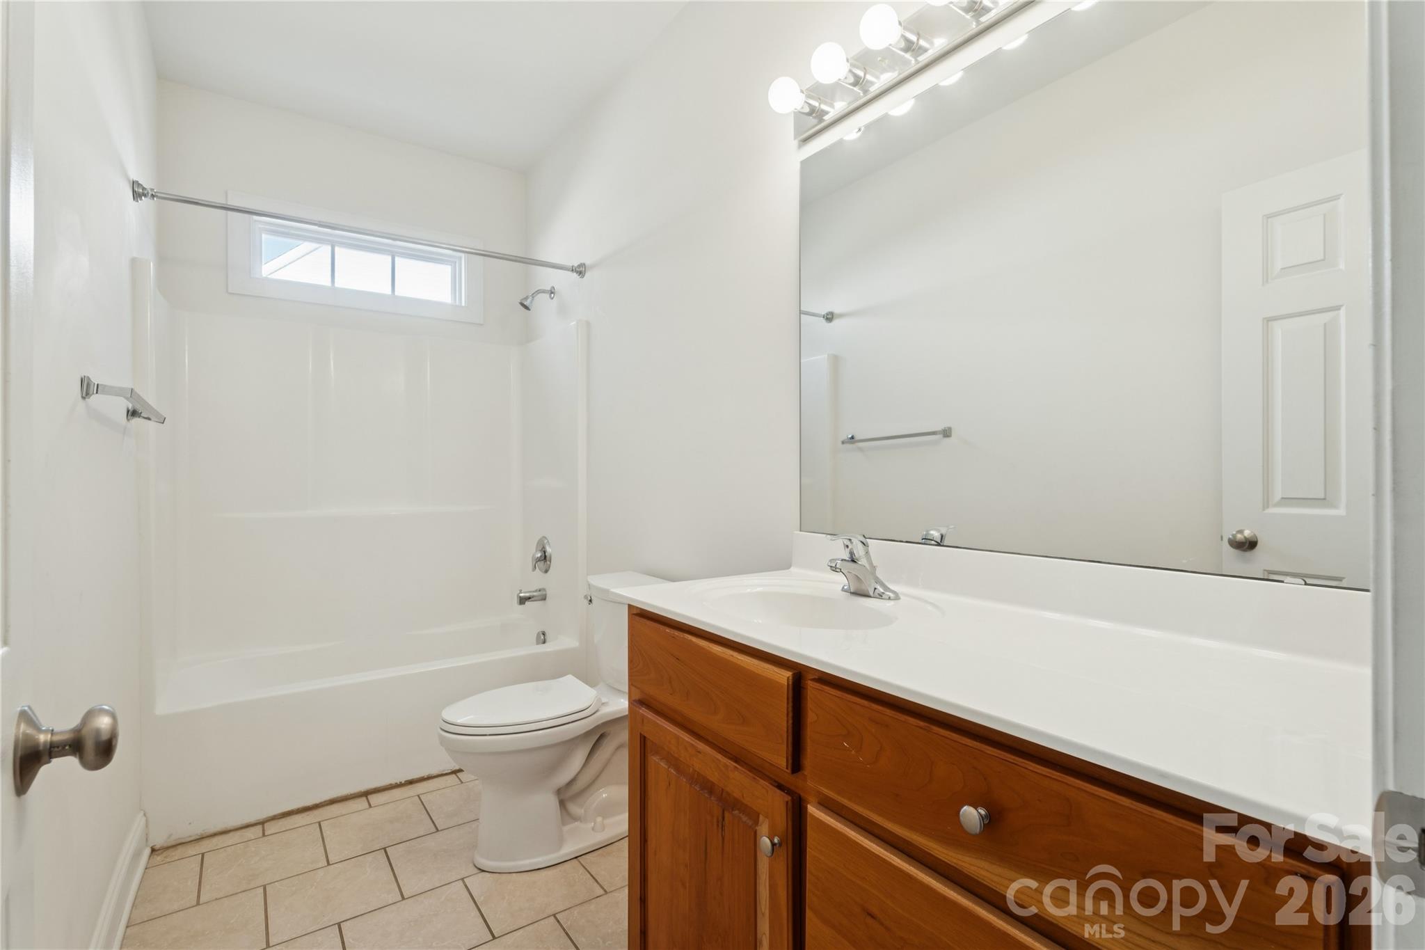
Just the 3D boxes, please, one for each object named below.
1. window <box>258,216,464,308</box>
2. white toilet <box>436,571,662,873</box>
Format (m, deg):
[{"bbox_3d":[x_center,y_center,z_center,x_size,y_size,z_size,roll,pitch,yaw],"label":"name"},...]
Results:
[{"bbox_3d":[-1.704,-1.024,3.108,0.890,0.280,0.080,0,0,-34],"label":"window"},{"bbox_3d":[-0.489,0.785,2.093,0.730,0.800,0.460,0,0,-35],"label":"white toilet"}]

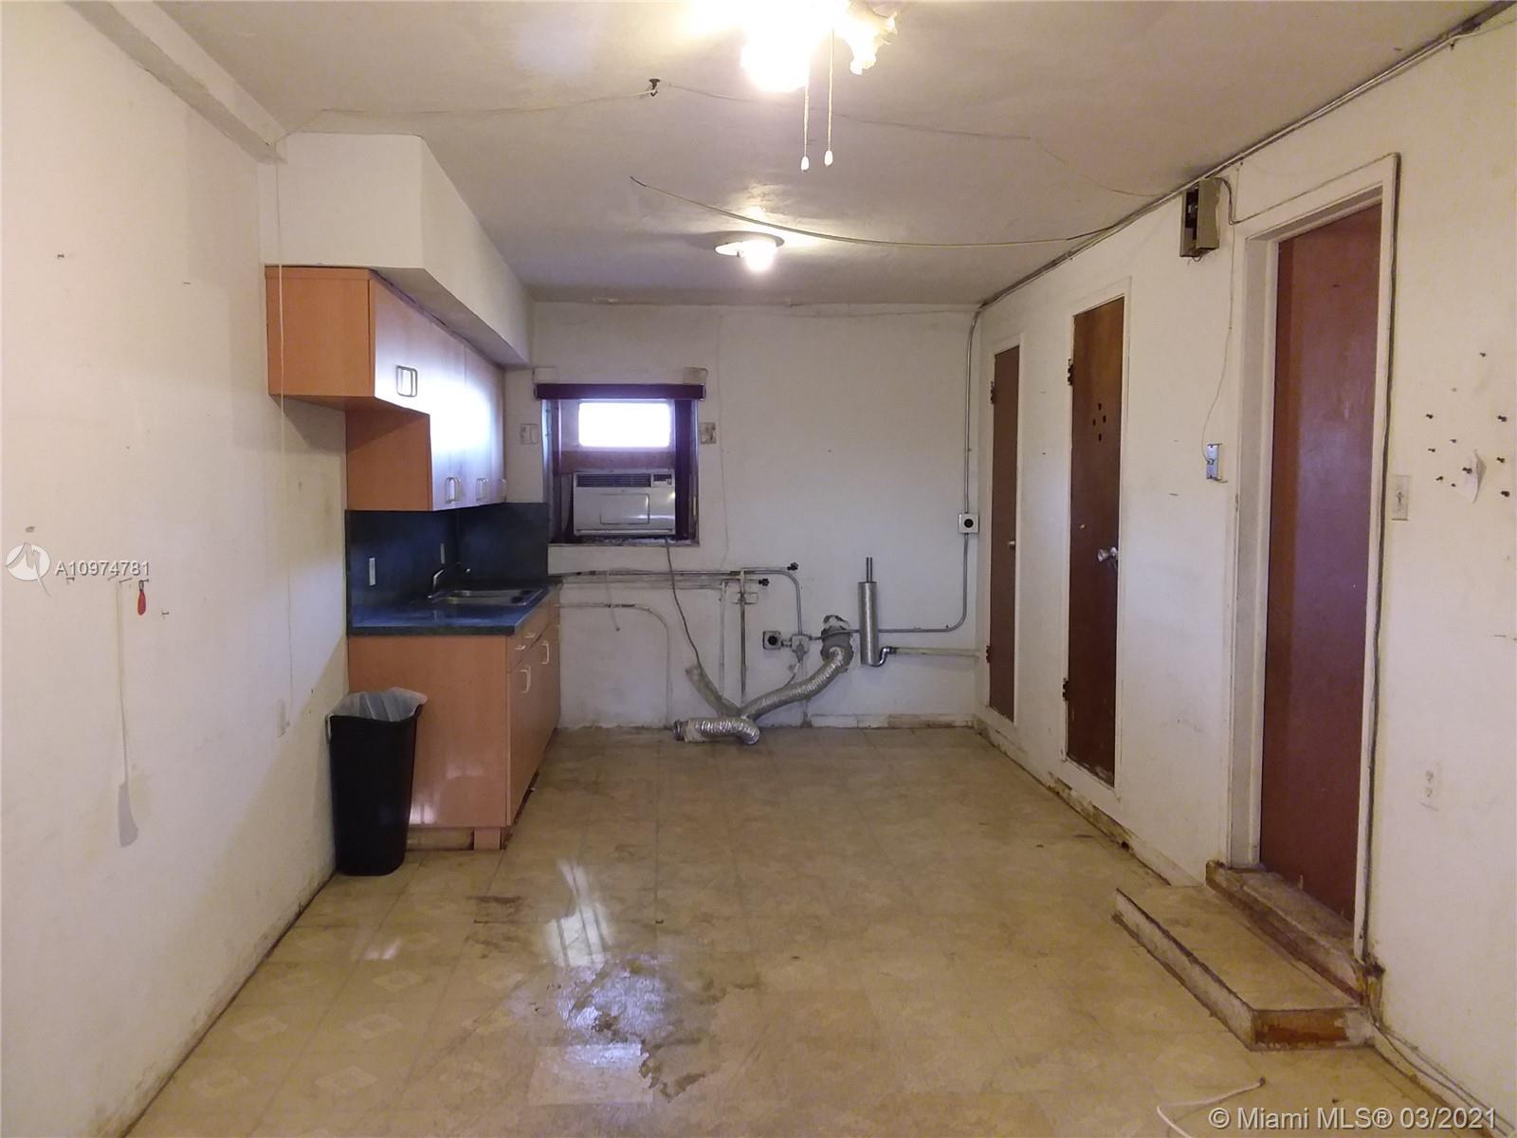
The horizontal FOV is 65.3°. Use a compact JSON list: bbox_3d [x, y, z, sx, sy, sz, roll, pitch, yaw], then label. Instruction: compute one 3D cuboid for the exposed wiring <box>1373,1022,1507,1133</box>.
[{"bbox_3d":[1.627,1.207,2.844,0.035,0.045,0.470,0,4,-4],"label":"exposed wiring"}]

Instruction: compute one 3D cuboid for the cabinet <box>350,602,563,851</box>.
[{"bbox_3d":[-1.402,0.603,5.908,0.664,0.914,2.353,0,4,-5],"label":"cabinet"}]

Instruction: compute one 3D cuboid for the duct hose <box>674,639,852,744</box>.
[{"bbox_3d":[0.044,0.710,6.924,1.080,0.554,0.420,0,4,-4],"label":"duct hose"}]

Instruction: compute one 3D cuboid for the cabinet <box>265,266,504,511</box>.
[{"bbox_3d":[-1.512,-0.658,5.324,0.333,0.782,3.230,0,4,-5],"label":"cabinet"}]

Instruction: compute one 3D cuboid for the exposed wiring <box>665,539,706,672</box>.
[{"bbox_3d":[-0.433,0.216,6.991,0.228,0.790,0.100,0,4,-4],"label":"exposed wiring"}]

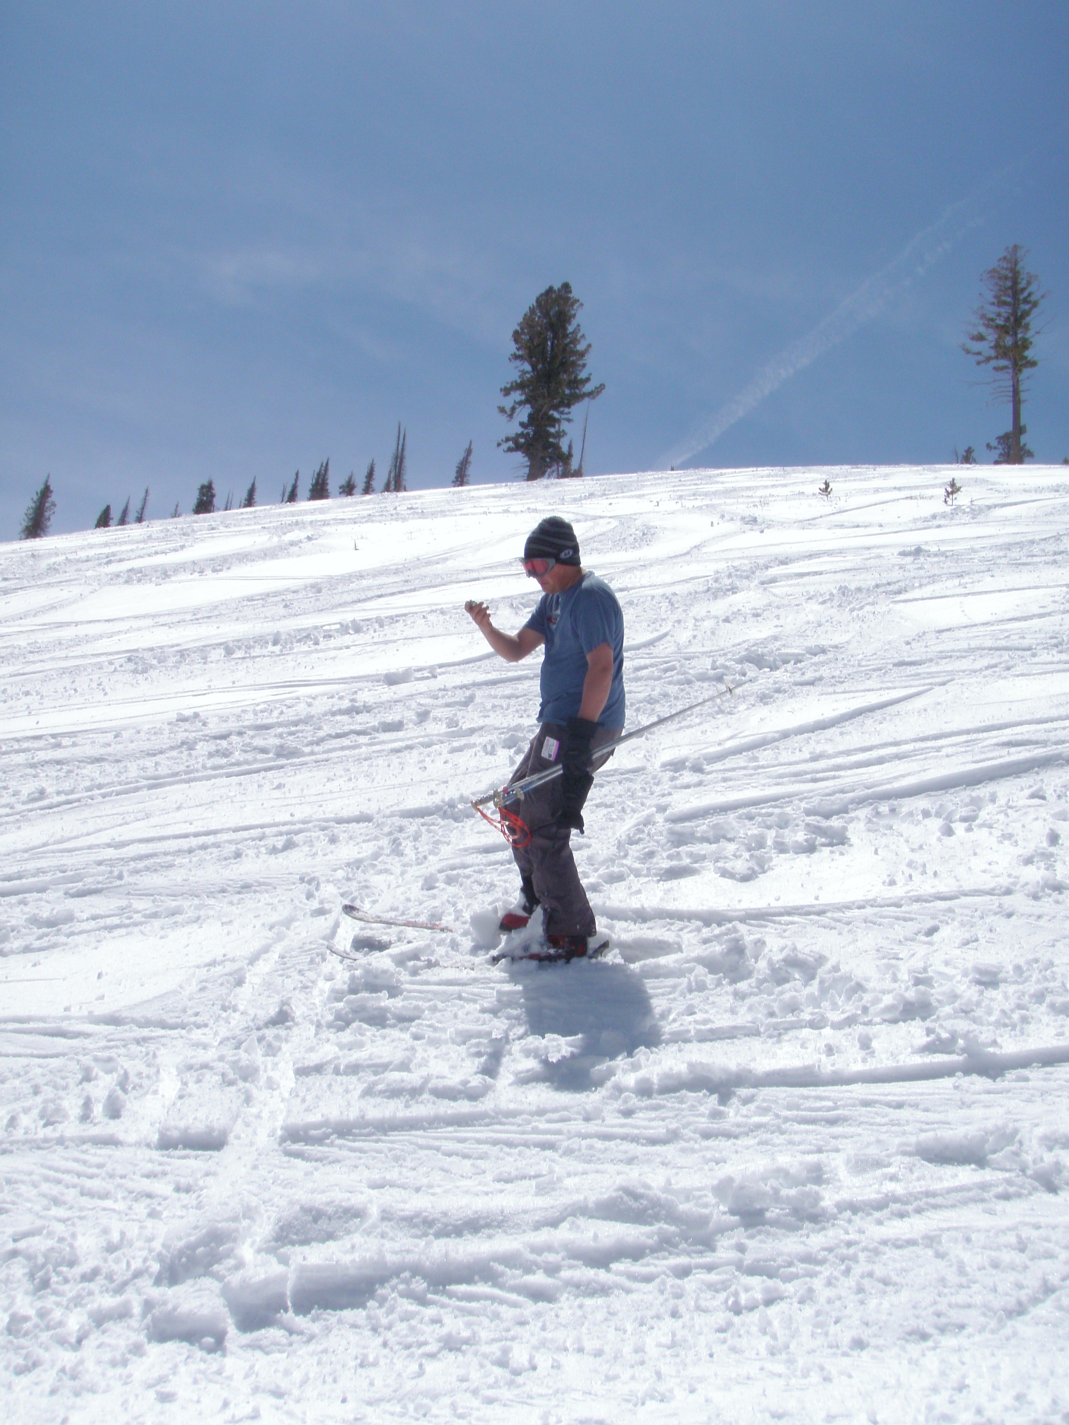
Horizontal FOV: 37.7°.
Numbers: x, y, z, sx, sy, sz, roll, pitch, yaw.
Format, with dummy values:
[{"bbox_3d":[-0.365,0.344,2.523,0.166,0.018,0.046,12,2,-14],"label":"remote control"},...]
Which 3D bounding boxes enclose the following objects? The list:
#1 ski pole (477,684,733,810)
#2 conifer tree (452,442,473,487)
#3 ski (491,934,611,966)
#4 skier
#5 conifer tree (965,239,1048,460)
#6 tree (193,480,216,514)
[{"bbox_3d":[0.281,0.118,6.045,1.180,0.080,0.080,-24,2,-17],"label":"ski pole"},{"bbox_3d":[-6.197,-21.378,135.000,1.600,4.000,1.600,2,-6,0],"label":"conifer tree"},{"bbox_3d":[0.020,0.961,6.150,1.600,0.120,0.110,3,11,-9],"label":"ski"},{"bbox_3d":[0.047,0.083,6.280,0.580,1.780,0.580,4,-7,-19],"label":"skier"},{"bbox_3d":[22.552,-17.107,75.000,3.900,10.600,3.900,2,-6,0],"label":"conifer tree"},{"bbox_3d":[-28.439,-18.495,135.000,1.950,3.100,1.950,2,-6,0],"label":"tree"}]

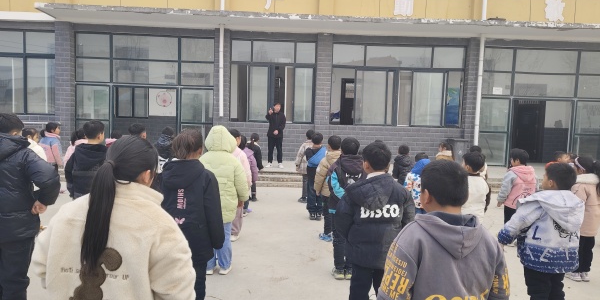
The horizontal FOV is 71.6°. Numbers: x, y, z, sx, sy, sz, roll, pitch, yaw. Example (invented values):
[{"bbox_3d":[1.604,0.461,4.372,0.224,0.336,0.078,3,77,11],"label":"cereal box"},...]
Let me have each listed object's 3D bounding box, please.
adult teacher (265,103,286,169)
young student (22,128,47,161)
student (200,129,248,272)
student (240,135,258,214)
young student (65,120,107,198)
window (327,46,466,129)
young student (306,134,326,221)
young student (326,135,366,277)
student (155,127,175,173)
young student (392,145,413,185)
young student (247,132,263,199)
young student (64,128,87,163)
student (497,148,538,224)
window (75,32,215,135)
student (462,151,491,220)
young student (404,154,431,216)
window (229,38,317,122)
[{"bbox_3d":[-0.571,-0.366,10.264,0.520,1.629,0.350,2,4,-3],"label":"adult teacher"},{"bbox_3d":[-4.033,0.330,6.249,0.380,1.307,0.280,3,5,22],"label":"young student"},{"bbox_3d":[-0.767,0.497,4.227,0.470,1.472,0.320,2,4,6],"label":"student"},{"bbox_3d":[-0.813,0.383,6.486,0.370,1.219,0.270,2,4,6],"label":"student"},{"bbox_3d":[-1.942,0.428,3.898,0.410,1.415,0.280,2,4,1],"label":"young student"},{"bbox_3d":[2.871,-1.885,12.250,3.908,2.408,0.120,2,4,-2],"label":"window"},{"bbox_3d":[0.277,0.406,6.576,0.370,1.367,0.270,1,4,-5],"label":"young student"},{"bbox_3d":[0.436,0.544,3.924,0.400,1.324,0.280,1,4,-14],"label":"young student"},{"bbox_3d":[-1.931,0.328,6.045,0.380,1.322,0.270,2,4,1],"label":"student"},{"bbox_3d":[1.594,0.539,6.345,0.380,1.216,0.270,1,4,-5],"label":"young student"},{"bbox_3d":[-0.875,0.320,7.831,0.370,1.282,0.260,2,4,7],"label":"young student"},{"bbox_3d":[-3.054,0.340,5.744,0.380,1.272,0.270,2,4,3],"label":"young student"},{"bbox_3d":[2.730,0.581,5.191,0.400,1.215,0.280,0,4,-24],"label":"student"},{"bbox_3d":[-4.353,-1.707,11.688,3.876,2.998,0.120,2,4,-2],"label":"window"},{"bbox_3d":[1.834,0.661,4.298,0.380,1.293,0.280,1,4,-14],"label":"student"},{"bbox_3d":[1.432,0.643,4.945,0.380,1.207,0.280,1,4,-7],"label":"young student"},{"bbox_3d":[-0.762,-1.923,11.776,2.429,2.314,0.120,2,4,-2],"label":"window"}]

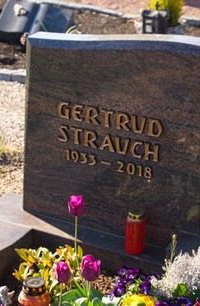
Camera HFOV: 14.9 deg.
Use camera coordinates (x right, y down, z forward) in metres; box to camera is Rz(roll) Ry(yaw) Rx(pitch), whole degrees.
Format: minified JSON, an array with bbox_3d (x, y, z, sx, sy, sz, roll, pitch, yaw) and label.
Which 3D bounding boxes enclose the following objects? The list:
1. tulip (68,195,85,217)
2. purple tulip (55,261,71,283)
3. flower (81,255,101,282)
[{"bbox_3d":[-0.071,0.158,2.300,0.049,0.060,0.049,2,22,0],"label":"tulip"},{"bbox_3d":[-0.100,0.322,2.070,0.043,0.058,0.043,2,22,0],"label":"purple tulip"},{"bbox_3d":[-0.024,0.307,2.040,0.050,0.068,0.050,2,22,0],"label":"flower"}]

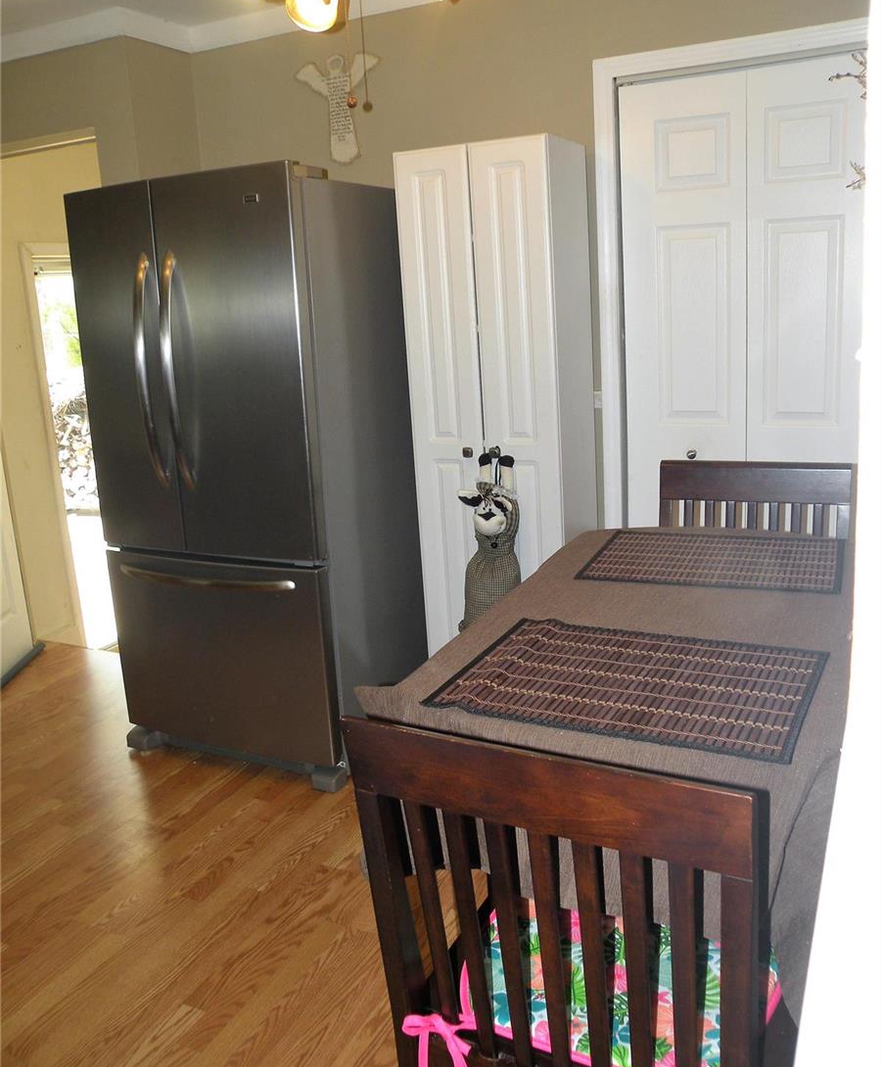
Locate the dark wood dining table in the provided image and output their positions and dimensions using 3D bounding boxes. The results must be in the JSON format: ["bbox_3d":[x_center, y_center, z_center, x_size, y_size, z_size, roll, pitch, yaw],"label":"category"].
[{"bbox_3d":[0.414,0.553,1.617,0.590,0.915,0.970,4,16,26],"label":"dark wood dining table"}]

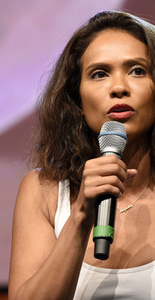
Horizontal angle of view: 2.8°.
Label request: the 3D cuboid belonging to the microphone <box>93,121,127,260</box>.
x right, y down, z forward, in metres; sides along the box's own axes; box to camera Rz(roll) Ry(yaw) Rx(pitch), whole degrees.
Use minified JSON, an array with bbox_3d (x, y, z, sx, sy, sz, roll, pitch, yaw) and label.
[{"bbox_3d":[0.053,0.070,5.350,0.051,0.250,0.051,5,-21,0],"label":"microphone"}]

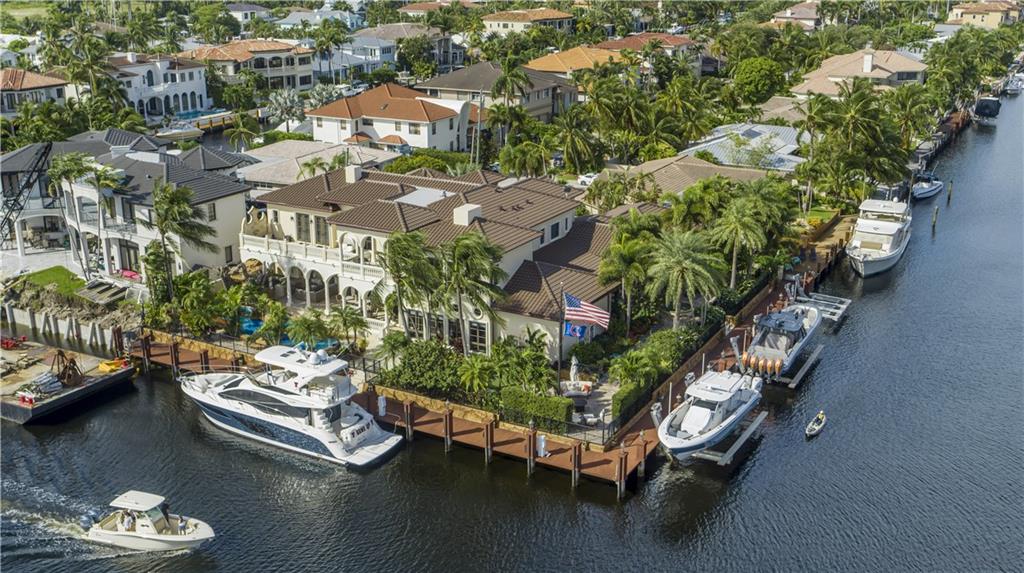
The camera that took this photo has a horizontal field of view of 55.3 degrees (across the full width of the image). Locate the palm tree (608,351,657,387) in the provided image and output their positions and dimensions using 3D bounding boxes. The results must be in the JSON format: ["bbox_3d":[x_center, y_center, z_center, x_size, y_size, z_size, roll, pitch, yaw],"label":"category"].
[{"bbox_3d":[8.785,6.304,70.960,3.100,2.100,3.000,0,20,0],"label":"palm tree"}]

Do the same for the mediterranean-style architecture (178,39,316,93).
[{"bbox_3d":[-58.230,-47.180,210.730,18.500,10.800,24.500,10,22,29],"label":"mediterranean-style architecture"}]

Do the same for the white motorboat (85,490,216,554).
[{"bbox_3d":[-20.557,13.458,55.559,8.400,2.700,2.600,5,21,13],"label":"white motorboat"}]

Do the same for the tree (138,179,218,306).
[{"bbox_3d":[-28.780,-3.423,82.777,6.300,11.730,5.500,0,20,0],"label":"tree"}]

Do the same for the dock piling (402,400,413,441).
[{"bbox_3d":[-6.989,9.023,66.141,0.500,2.750,0.550,10,21,28],"label":"dock piling"}]

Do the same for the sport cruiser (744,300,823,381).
[{"bbox_3d":[22.236,3.990,78.827,3.700,4.000,13.300,12,23,30],"label":"sport cruiser"}]

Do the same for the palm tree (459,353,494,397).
[{"bbox_3d":[-2.474,6.444,67.512,2.500,3.300,2.500,0,18,0],"label":"palm tree"}]

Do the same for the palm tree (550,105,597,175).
[{"bbox_3d":[8.610,-19.750,131.500,6.000,9.500,6.000,-1,19,0],"label":"palm tree"}]

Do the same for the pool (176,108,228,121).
[{"bbox_3d":[-58.530,-31.660,183.650,4.500,1.400,11.000,10,22,29],"label":"pool"}]

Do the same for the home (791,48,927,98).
[{"bbox_3d":[66.912,-40.279,189.109,24.000,9.600,26.000,11,22,26],"label":"home"}]

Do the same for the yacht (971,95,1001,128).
[{"bbox_3d":[87.090,-32.640,177.960,4.000,4.500,11.000,11,22,30],"label":"yacht"}]

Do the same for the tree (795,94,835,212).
[{"bbox_3d":[34.550,-14.650,109.550,4.800,13.300,4.800,11,22,30],"label":"tree"}]

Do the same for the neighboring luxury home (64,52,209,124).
[{"bbox_3d":[-69.012,-36.092,176.525,19.000,9.000,21.000,13,24,32],"label":"neighboring luxury home"}]

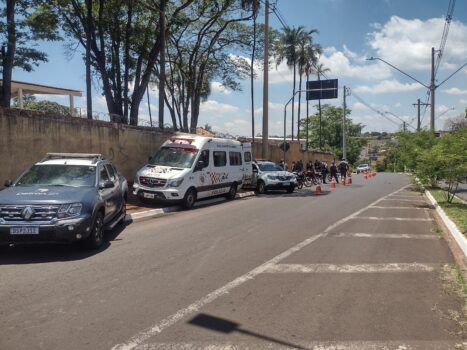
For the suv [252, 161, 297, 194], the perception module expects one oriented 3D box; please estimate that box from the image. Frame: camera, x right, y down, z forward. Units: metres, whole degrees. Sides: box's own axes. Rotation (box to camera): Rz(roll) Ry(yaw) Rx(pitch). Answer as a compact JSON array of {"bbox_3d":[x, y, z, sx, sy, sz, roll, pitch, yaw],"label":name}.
[{"bbox_3d":[1.761,0.090,20.369,1.850,1.720,4.350,0,2,-19],"label":"suv"}]

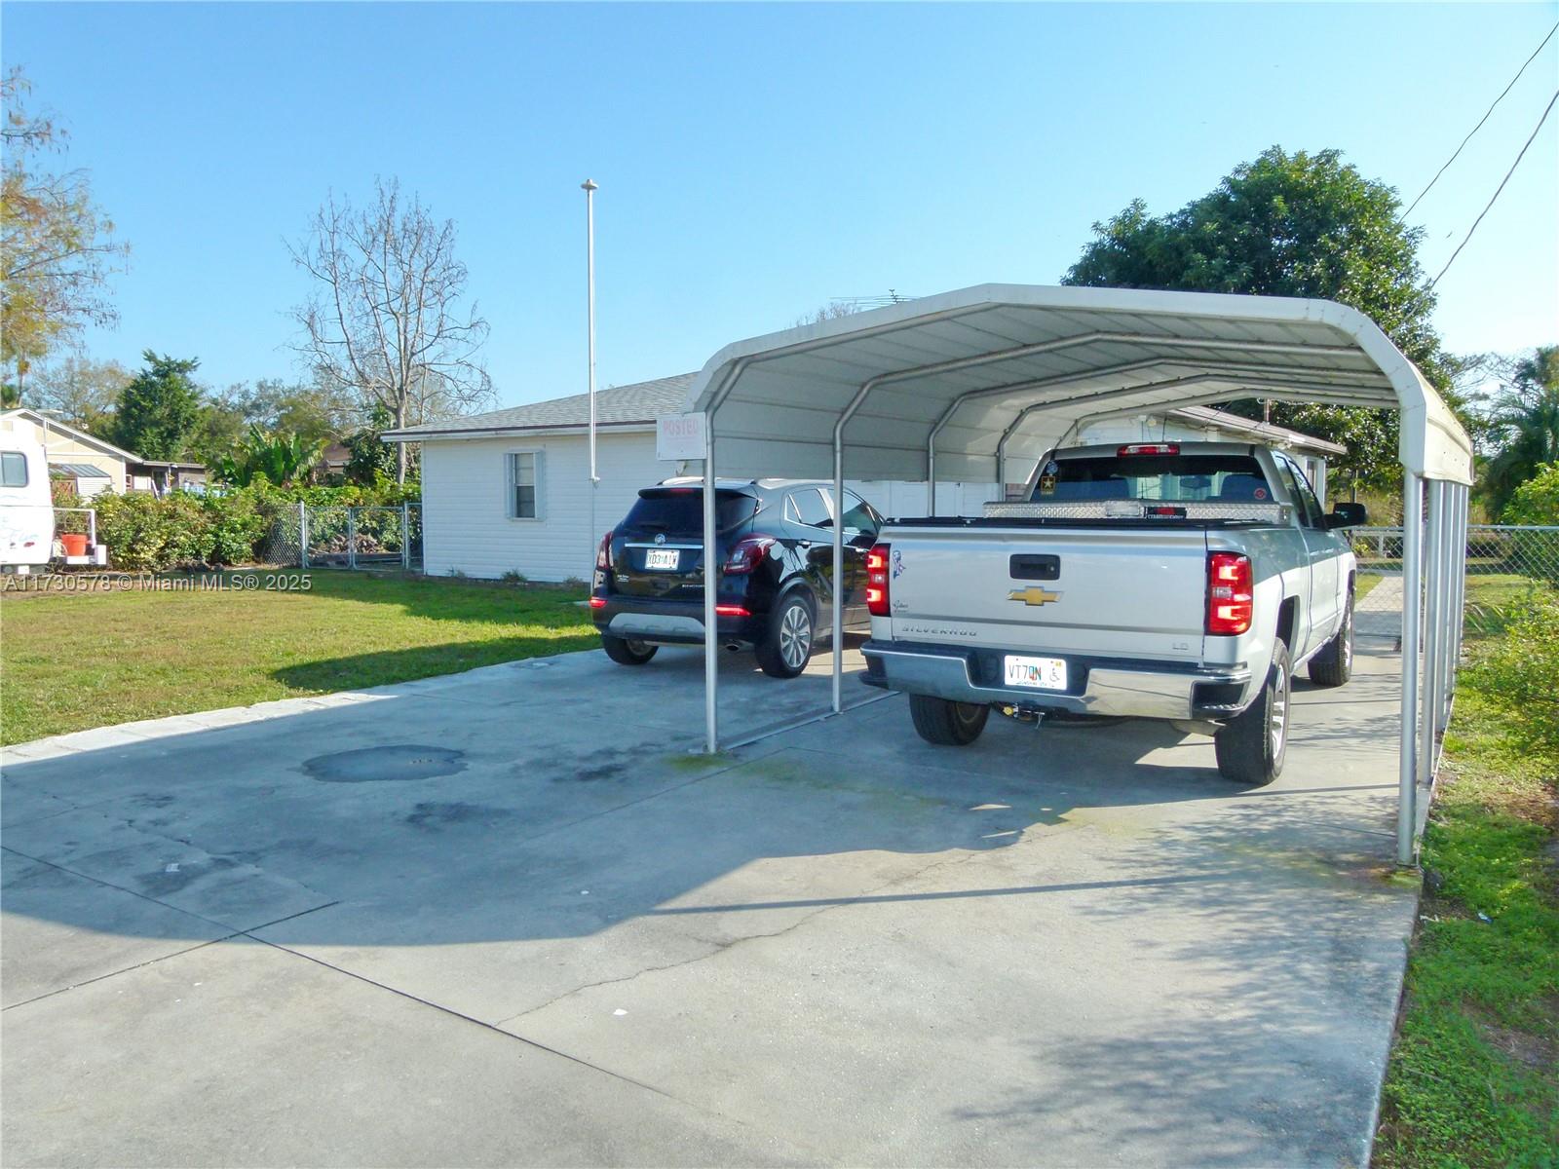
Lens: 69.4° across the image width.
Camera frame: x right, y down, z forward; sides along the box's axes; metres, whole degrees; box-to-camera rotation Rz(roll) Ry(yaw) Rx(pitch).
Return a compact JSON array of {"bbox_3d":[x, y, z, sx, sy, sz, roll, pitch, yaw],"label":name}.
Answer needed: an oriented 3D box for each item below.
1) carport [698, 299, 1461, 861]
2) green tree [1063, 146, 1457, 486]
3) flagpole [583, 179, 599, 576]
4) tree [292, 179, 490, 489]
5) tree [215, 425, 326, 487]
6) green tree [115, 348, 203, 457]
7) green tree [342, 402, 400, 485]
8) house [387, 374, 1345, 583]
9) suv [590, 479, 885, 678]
[{"bbox_3d":[2.731,-0.410,8.117,3.723,2.575,6.303,3,6,33],"label":"carport"},{"bbox_3d":[12.945,-6.614,31.527,10.055,10.903,10.055,2,5,22],"label":"green tree"},{"bbox_3d":[-2.516,-2.586,15.333,0.200,5.704,0.200,-1,5,-9],"label":"flagpole"},{"bbox_3d":[-9.817,-5.620,29.033,4.932,9.443,4.932,-2,5,-18],"label":"tree"},{"bbox_3d":[-11.890,-2.195,26.359,2.354,3.083,2.354,-2,5,-24],"label":"tree"},{"bbox_3d":[-23.906,-5.547,43.603,3.003,6.872,3.003,-3,6,-28],"label":"green tree"},{"bbox_3d":[-11.149,-3.013,30.916,2.200,3.933,2.200,-2,5,-20],"label":"green tree"},{"bbox_3d":[3.306,-2.661,23.417,13.203,4.450,17.384,3,6,33],"label":"house"},{"bbox_3d":[-0.006,-0.172,10.774,1.780,1.660,4.280,3,6,29],"label":"suv"}]

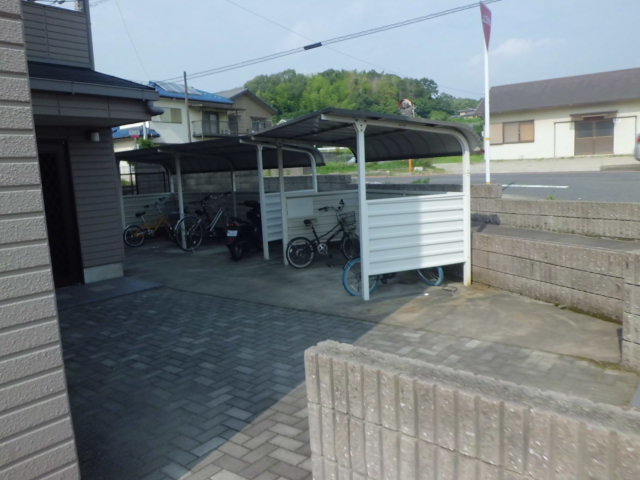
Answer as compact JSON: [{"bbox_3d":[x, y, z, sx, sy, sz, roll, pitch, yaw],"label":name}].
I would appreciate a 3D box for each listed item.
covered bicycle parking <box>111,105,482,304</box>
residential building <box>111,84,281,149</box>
[{"bbox_3d":[-1.332,-0.761,8.833,2.700,2.100,9.000,-8,9,-36],"label":"covered bicycle parking"},{"bbox_3d":[-10.126,-8.463,39.056,9.000,7.700,13.500,4,9,41],"label":"residential building"}]

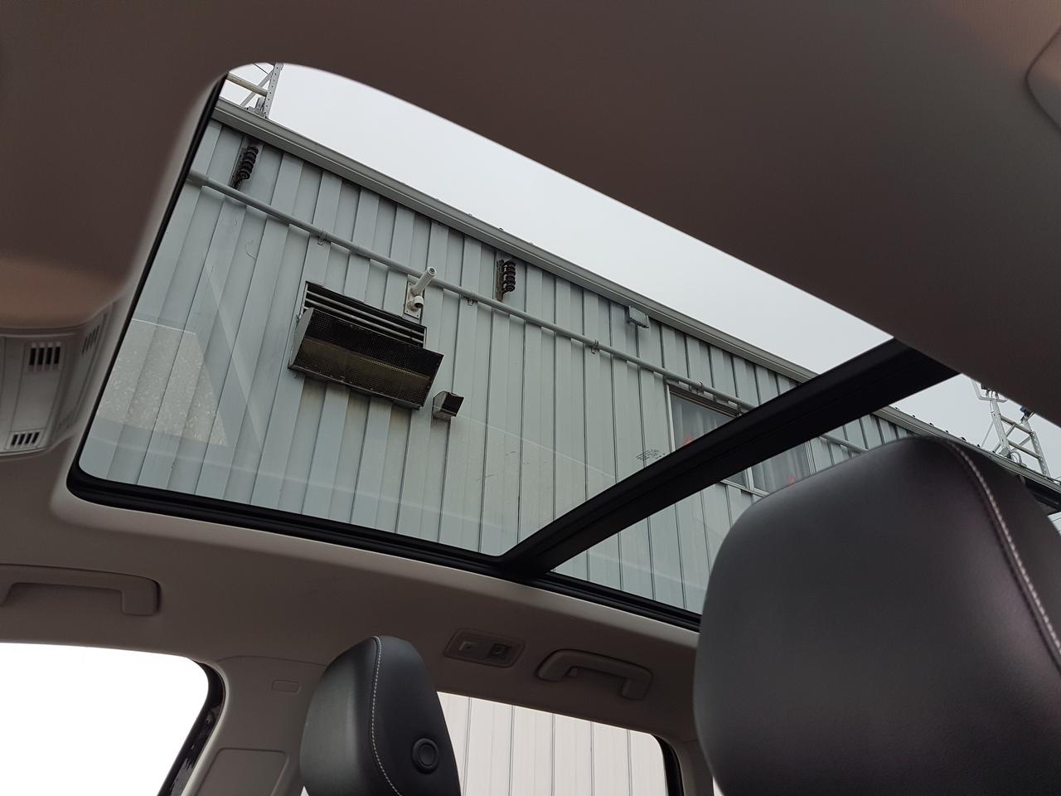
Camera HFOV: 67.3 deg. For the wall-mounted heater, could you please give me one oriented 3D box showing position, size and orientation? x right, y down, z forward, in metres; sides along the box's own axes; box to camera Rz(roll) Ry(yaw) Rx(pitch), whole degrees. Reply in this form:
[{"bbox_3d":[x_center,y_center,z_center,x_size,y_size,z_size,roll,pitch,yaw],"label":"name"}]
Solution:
[{"bbox_3d":[-1.097,-0.425,5.496,0.953,0.757,0.337,19,-36,-26],"label":"wall-mounted heater"}]

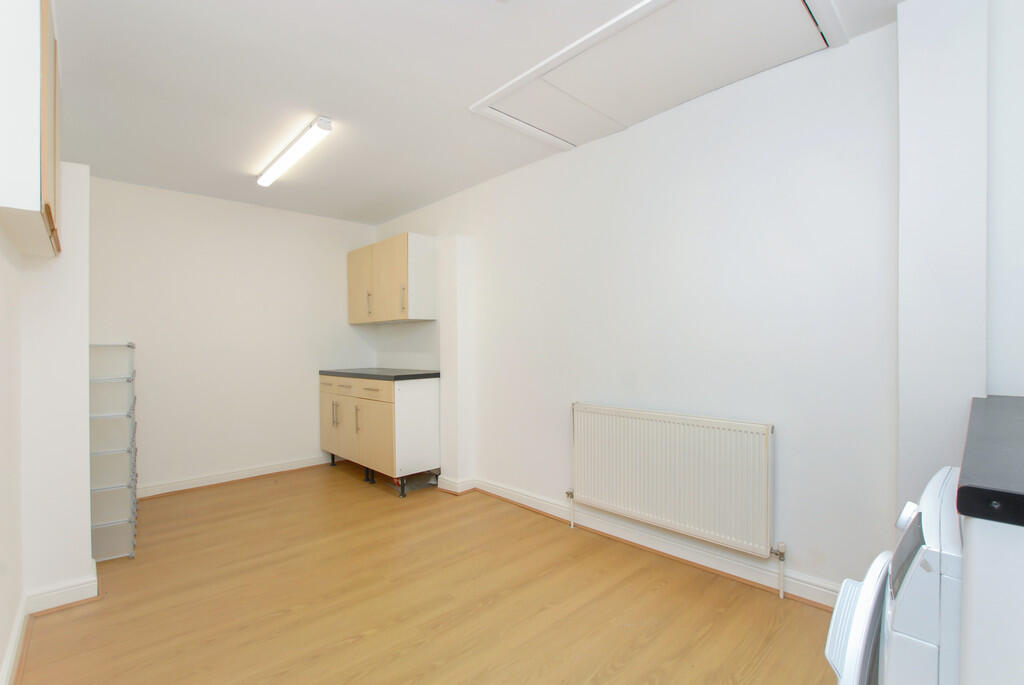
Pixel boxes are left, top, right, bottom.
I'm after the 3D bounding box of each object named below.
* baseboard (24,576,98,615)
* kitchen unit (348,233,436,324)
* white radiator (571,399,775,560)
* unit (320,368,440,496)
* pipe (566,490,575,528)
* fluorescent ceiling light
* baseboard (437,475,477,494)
[{"bbox_3d":[-2.011,1.133,1.919,0.228,0.104,0.022,0,0,-43],"label":"baseboard"},{"bbox_3d":[-1.155,-0.552,4.052,1.083,0.729,0.293,-1,0,44],"label":"kitchen unit"},{"bbox_3d":[0.791,0.669,2.292,1.049,0.599,0.101,-1,0,44],"label":"white radiator"},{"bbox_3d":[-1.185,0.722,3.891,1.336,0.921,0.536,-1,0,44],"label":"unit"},{"bbox_3d":[0.371,1.044,2.704,0.045,0.248,0.037,-1,0,44],"label":"pipe"},{"bbox_3d":[-1.421,-1.181,2.729,1.184,0.070,0.075,-1,0,45],"label":"fluorescent ceiling light"},{"bbox_3d":[-0.438,1.120,3.409,0.238,0.113,0.202,-1,0,44],"label":"baseboard"}]

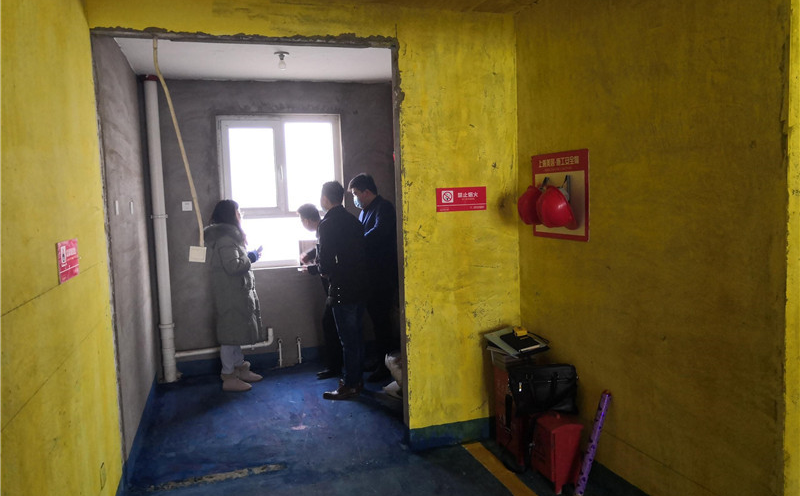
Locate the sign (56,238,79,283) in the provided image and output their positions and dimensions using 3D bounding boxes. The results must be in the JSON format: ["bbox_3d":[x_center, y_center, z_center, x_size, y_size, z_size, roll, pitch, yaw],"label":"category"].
[{"bbox_3d":[-1.308,0.048,2.478,0.012,0.152,0.345,-3,5,-17],"label":"sign"}]

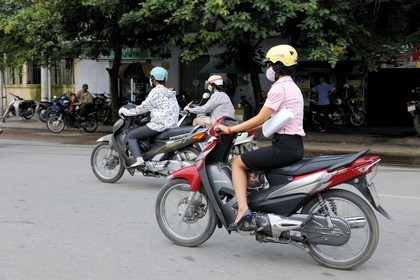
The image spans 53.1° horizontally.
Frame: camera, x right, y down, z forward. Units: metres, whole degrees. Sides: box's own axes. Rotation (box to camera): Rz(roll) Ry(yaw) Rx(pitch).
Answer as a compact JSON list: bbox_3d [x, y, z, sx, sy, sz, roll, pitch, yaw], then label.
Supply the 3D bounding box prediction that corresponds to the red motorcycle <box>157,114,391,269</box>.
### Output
[{"bbox_3d":[0.368,0.352,3.110,1.809,1.071,0.700,2,7,24],"label":"red motorcycle"}]

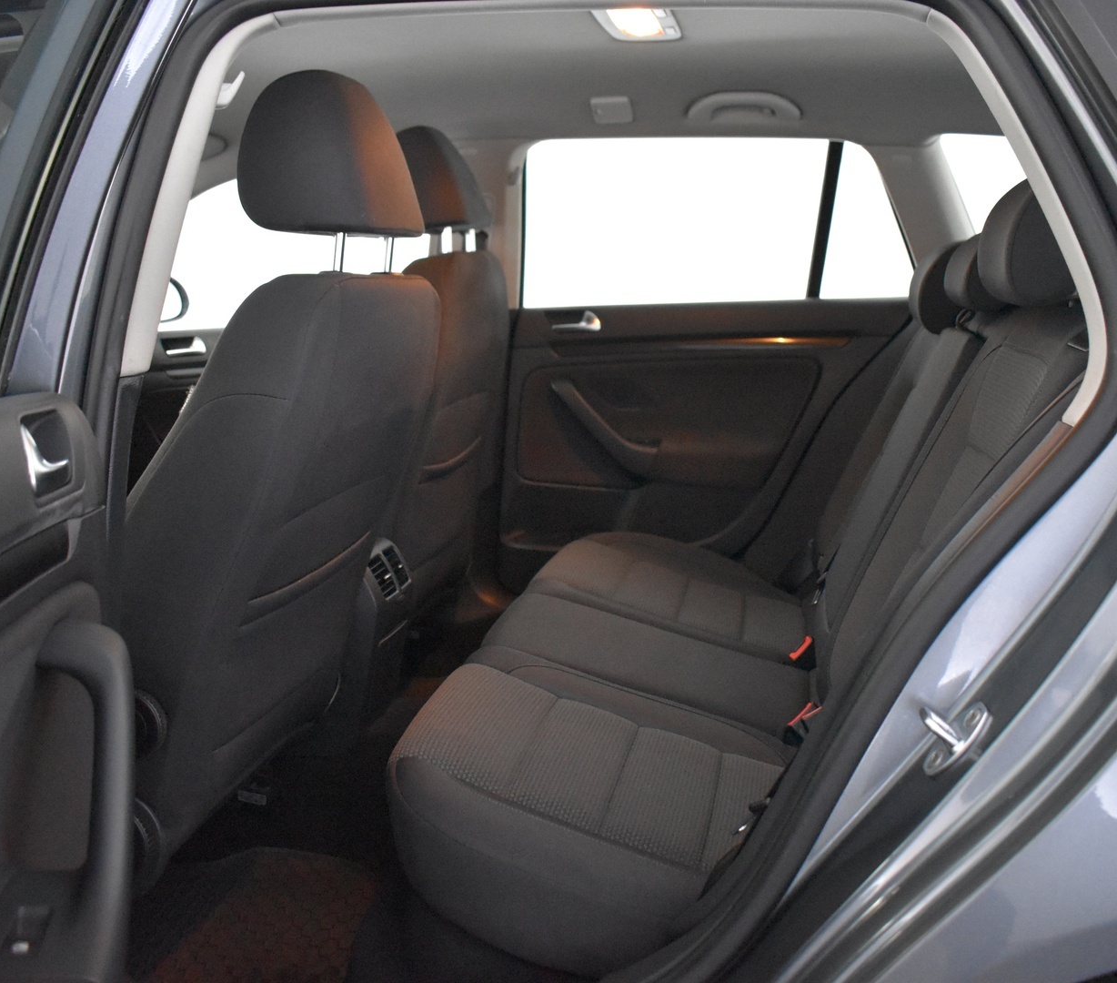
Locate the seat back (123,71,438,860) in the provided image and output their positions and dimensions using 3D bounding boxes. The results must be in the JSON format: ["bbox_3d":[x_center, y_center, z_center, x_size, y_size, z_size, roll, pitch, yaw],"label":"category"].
[{"bbox_3d":[-0.378,-0.061,1.398,0.226,0.907,0.512,16,15,9],"label":"seat back"}]

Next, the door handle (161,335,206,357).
[{"bbox_3d":[-0.886,-0.340,2.608,0.116,0.051,0.036,3,12,12],"label":"door handle"}]

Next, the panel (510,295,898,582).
[{"bbox_3d":[0.293,-0.080,2.404,0.871,0.666,0.123,3,12,12],"label":"panel"}]

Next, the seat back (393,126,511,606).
[{"bbox_3d":[-0.285,-0.228,2.135,0.226,0.907,0.512,13,14,9],"label":"seat back"}]

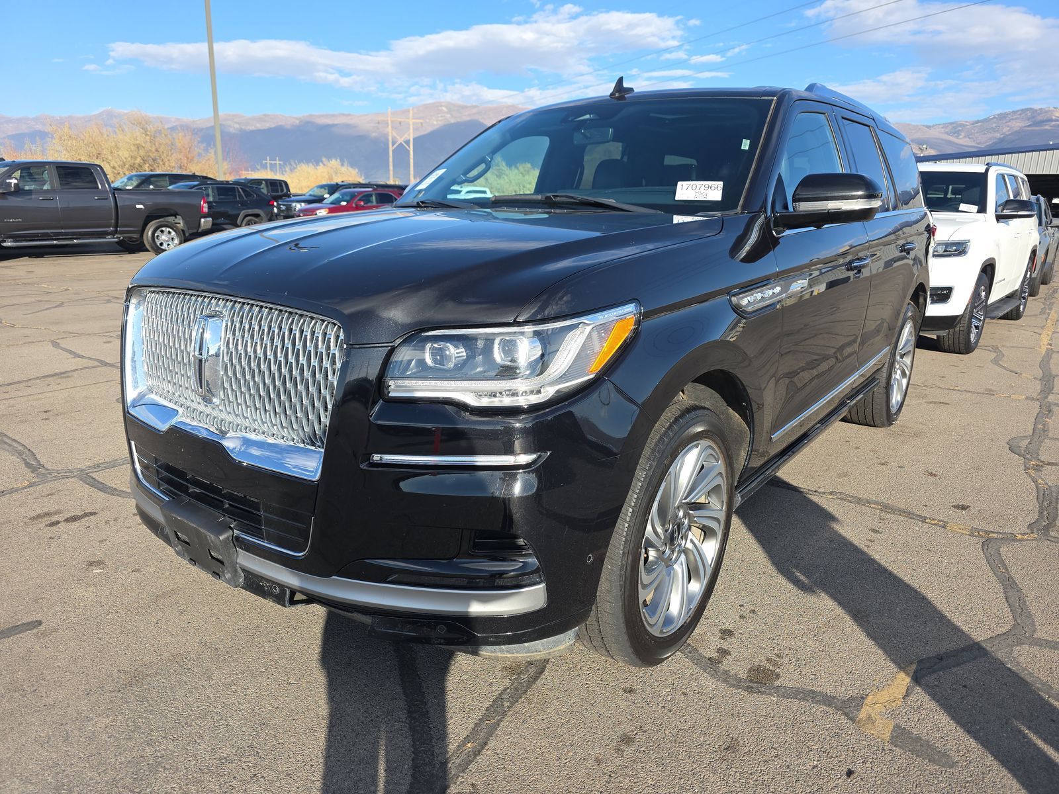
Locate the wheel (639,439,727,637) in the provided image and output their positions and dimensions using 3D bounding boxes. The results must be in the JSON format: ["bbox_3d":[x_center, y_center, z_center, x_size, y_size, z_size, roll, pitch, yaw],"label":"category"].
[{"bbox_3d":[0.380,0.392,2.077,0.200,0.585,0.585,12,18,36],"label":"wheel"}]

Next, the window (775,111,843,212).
[{"bbox_3d":[0.980,-0.848,2.535,0.060,0.410,0.920,-10,4,40],"label":"window"}]

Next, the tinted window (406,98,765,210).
[{"bbox_3d":[0.193,-0.971,2.928,1.620,0.120,0.950,12,54,36],"label":"tinted window"}]

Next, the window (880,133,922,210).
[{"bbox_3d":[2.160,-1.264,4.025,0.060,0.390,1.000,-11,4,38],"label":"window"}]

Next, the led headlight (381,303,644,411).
[{"bbox_3d":[-0.043,-0.090,1.565,0.420,0.250,0.420,12,18,36],"label":"led headlight"}]

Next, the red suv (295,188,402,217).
[{"bbox_3d":[-6.100,-6.680,25.400,1.840,1.640,4.600,12,19,35],"label":"red suv"}]

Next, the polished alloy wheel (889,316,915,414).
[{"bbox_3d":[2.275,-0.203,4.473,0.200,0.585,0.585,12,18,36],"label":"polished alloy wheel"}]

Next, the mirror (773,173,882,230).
[{"bbox_3d":[0.956,-0.623,2.226,0.270,0.200,0.240,12,18,36],"label":"mirror"}]

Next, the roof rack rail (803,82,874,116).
[{"bbox_3d":[1.774,-1.546,3.807,0.060,0.100,1.850,12,18,36],"label":"roof rack rail"}]

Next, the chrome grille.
[{"bbox_3d":[-0.803,-0.066,1.842,0.930,0.380,0.110,12,6,36],"label":"chrome grille"}]

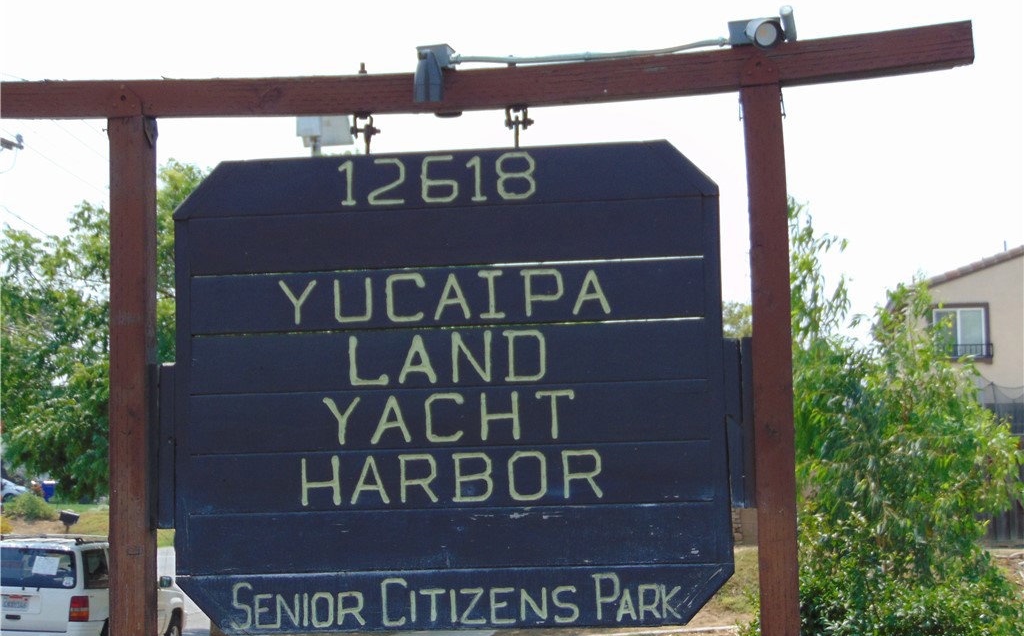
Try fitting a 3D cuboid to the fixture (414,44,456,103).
[{"bbox_3d":[-0.179,-0.557,4.870,0.076,0.138,0.165,-2,-7,8],"label":"fixture"}]

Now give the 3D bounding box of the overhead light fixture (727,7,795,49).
[{"bbox_3d":[0.574,-0.647,4.770,0.155,0.110,0.170,-2,-6,2],"label":"overhead light fixture"}]

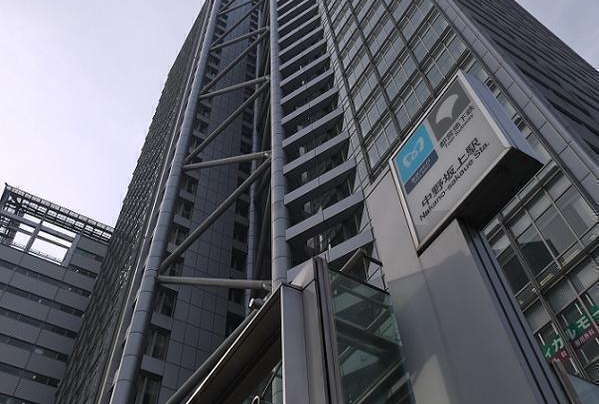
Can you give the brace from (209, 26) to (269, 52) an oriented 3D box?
[{"bbox_3d":[-8.305,-21.754,78.796,11.680,0.450,0.450,-5,-46,44],"label":"brace"}]

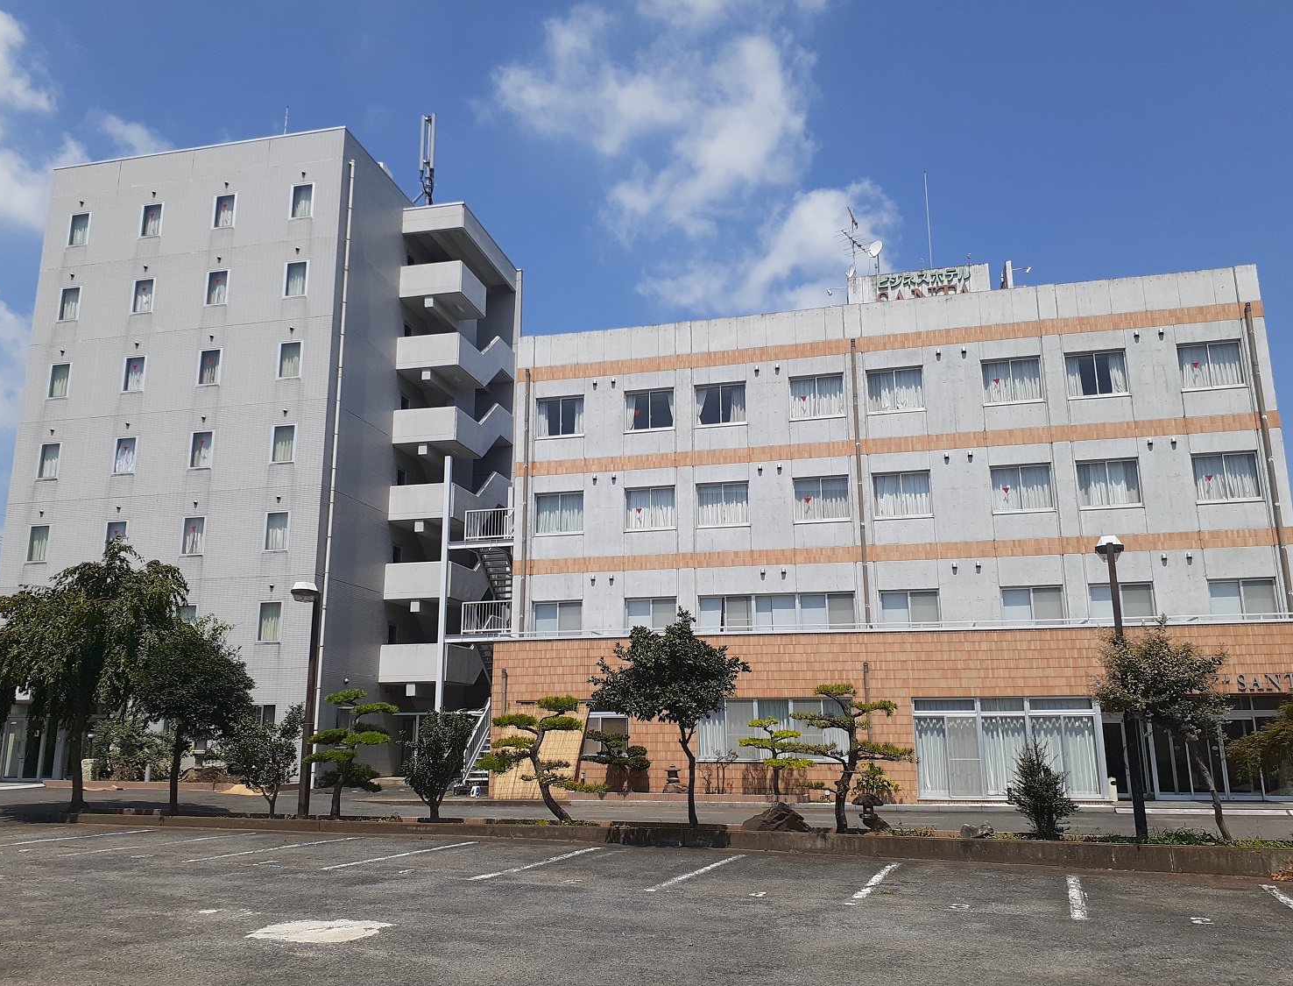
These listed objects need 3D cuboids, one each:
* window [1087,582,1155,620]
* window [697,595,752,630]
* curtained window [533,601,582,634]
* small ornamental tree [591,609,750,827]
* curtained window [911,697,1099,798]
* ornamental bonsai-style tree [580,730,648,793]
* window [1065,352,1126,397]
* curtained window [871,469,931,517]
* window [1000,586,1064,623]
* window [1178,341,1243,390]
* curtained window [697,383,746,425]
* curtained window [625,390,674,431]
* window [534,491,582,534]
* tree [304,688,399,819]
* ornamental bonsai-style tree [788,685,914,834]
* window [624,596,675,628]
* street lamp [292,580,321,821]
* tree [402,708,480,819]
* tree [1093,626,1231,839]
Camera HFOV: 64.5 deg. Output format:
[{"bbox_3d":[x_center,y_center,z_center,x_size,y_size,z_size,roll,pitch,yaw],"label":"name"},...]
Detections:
[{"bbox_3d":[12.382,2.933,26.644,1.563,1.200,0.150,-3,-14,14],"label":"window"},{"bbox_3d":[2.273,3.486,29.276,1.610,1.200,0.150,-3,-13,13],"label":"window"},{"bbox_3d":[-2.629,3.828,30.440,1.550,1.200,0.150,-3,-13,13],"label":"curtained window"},{"bbox_3d":[0.433,4.014,18.472,2.848,3.831,2.705,0,-13,1],"label":"small ornamental tree"},{"bbox_3d":[9.002,6.381,25.634,4.397,2.494,0.150,-3,-13,13],"label":"curtained window"},{"bbox_3d":[-0.836,7.110,27.272,1.897,1.639,1.366,-3,-14,13],"label":"ornamental bonsai-style tree"},{"bbox_3d":[12.355,-3.238,28.095,1.591,1.345,0.150,-3,-14,14],"label":"window"},{"bbox_3d":[7.193,0.046,28.823,1.590,1.324,0.150,-3,-13,13],"label":"curtained window"},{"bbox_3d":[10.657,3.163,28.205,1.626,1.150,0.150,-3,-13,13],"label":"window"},{"bbox_3d":[15.118,-3.389,27.415,1.597,1.349,0.150,-3,-14,14],"label":"window"},{"bbox_3d":[2.287,-2.713,31.628,1.590,1.341,0.150,-3,-13,13],"label":"curtained window"},{"bbox_3d":[0.104,-2.504,31.208,1.528,1.341,0.150,-3,-13,13],"label":"curtained window"},{"bbox_3d":[-2.654,0.639,31.182,1.534,1.312,0.150,-3,-13,13],"label":"window"},{"bbox_3d":[-5.884,5.191,20.432,1.813,2.500,1.631,-3,-14,14],"label":"tree"},{"bbox_3d":[3.457,4.502,17.423,2.080,2.452,1.750,-3,-13,11],"label":"ornamental bonsai-style tree"},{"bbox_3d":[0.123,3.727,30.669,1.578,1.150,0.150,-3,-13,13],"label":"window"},{"bbox_3d":[-6.955,4.125,20.705,0.520,4.749,0.620,-5,-14,22],"label":"street lamp"},{"bbox_3d":[-4.072,5.341,20.245,1.480,2.100,1.350,2,-13,-11],"label":"tree"},{"bbox_3d":[7.988,3.638,15.828,1.919,3.273,1.823,-3,-14,14],"label":"tree"}]

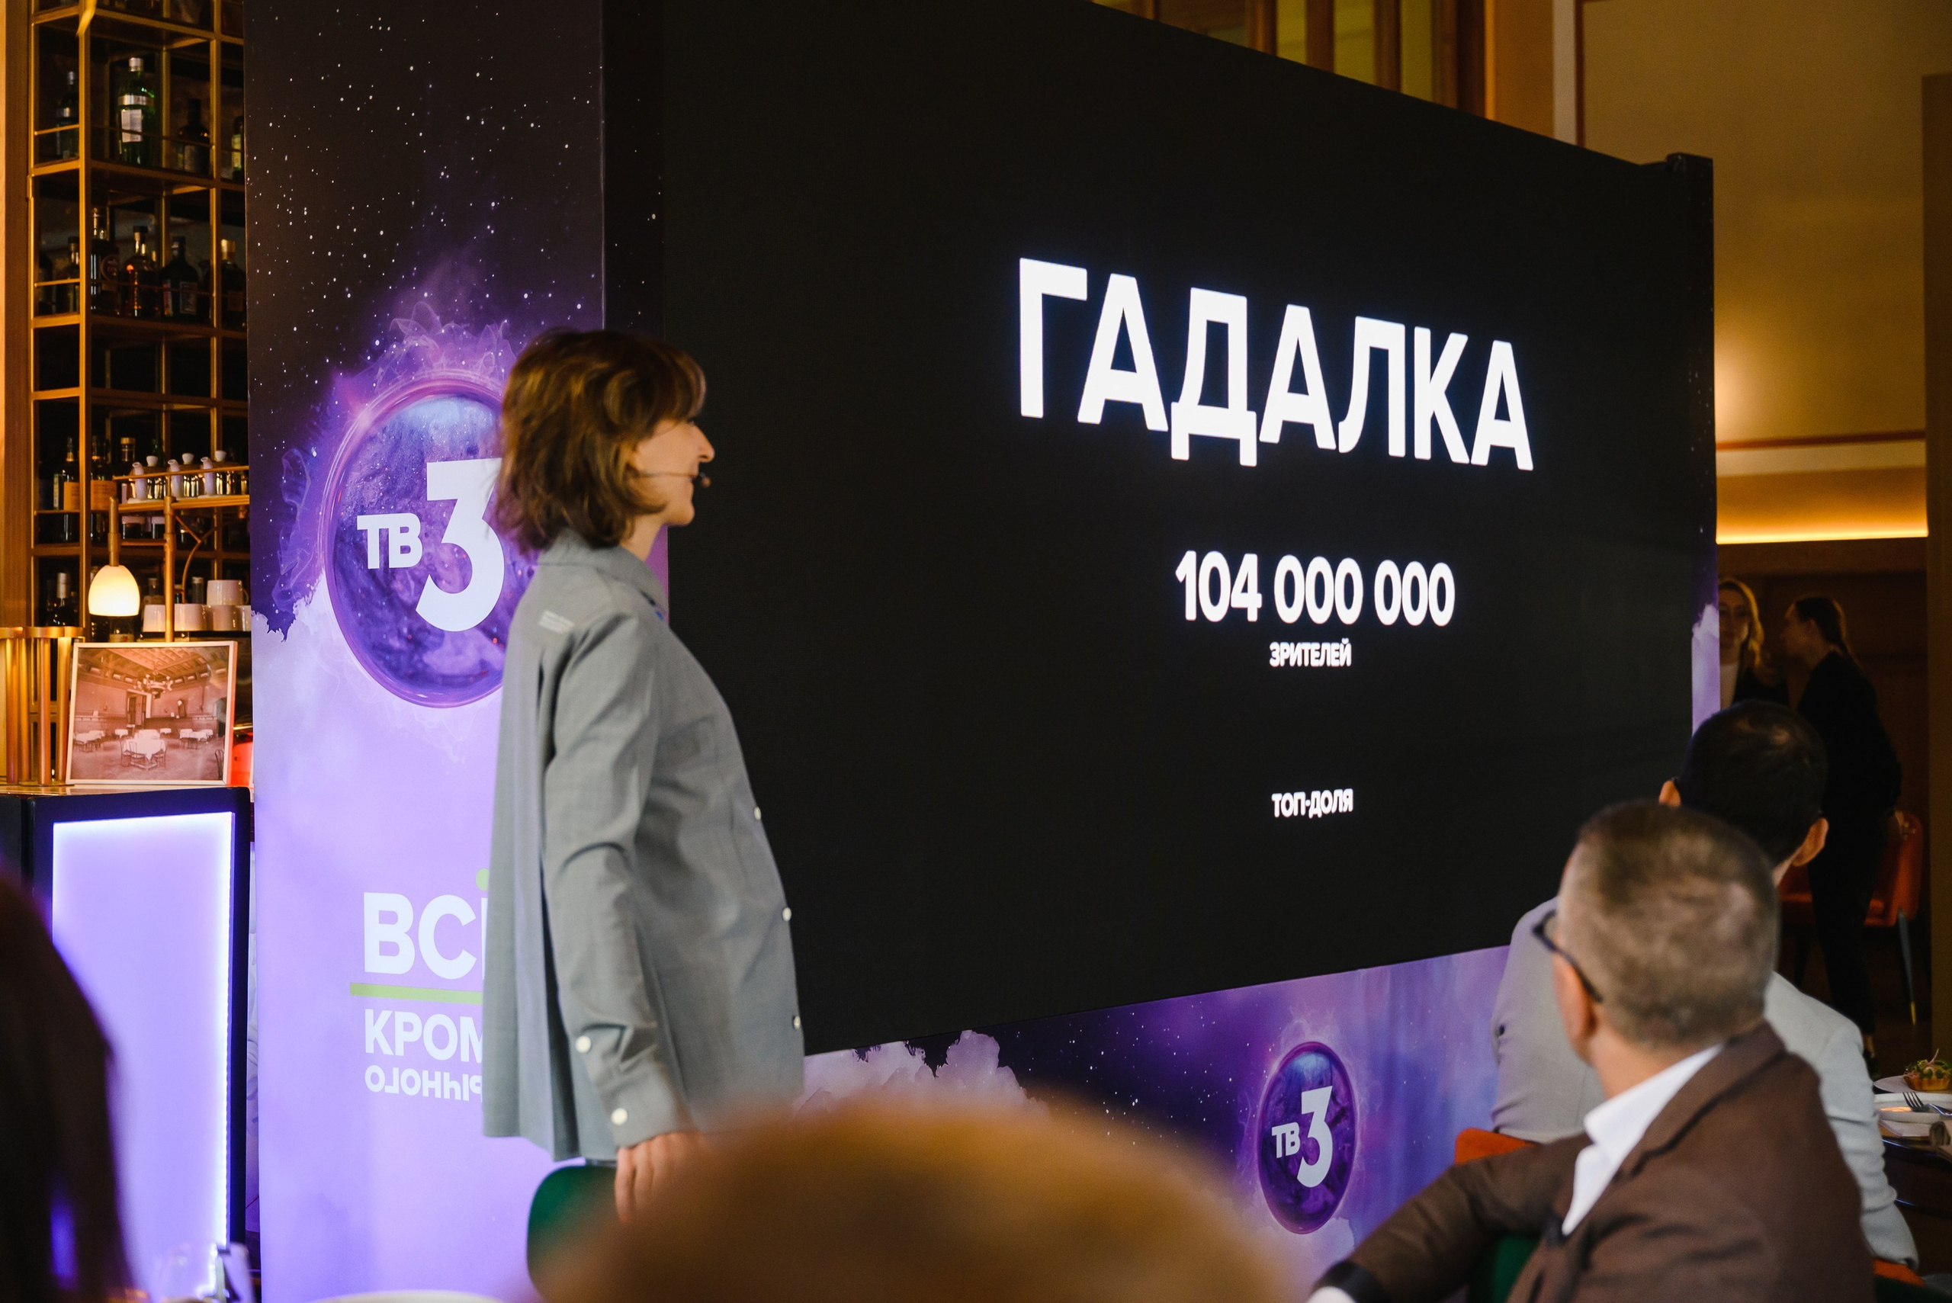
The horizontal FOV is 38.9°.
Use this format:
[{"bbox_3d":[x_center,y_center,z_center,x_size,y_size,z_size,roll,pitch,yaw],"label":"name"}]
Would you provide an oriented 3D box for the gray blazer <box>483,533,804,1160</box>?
[{"bbox_3d":[-0.383,0.217,3.180,0.360,0.720,0.500,-1,0,-10],"label":"gray blazer"}]

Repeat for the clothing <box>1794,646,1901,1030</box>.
[{"bbox_3d":[2.933,0.642,9.300,0.340,1.290,0.460,-1,0,26],"label":"clothing"}]

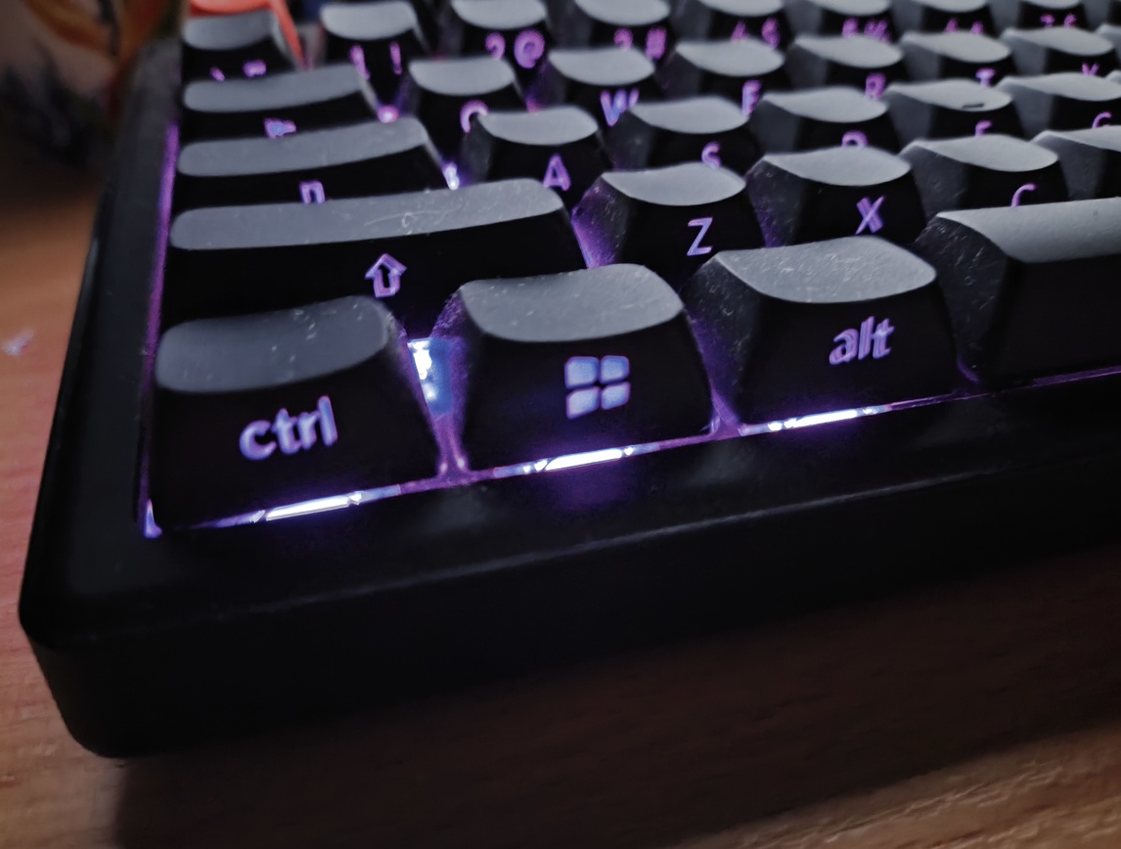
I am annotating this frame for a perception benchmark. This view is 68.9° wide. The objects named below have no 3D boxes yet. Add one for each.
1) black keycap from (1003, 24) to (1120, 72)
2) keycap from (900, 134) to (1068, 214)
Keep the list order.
[{"bbox_3d":[0.078,-0.058,0.133,0.018,0.010,0.018,-10,44,-14],"label":"black keycap"},{"bbox_3d":[0.048,-0.027,0.096,0.018,0.011,0.018,-10,44,-14],"label":"keycap"}]

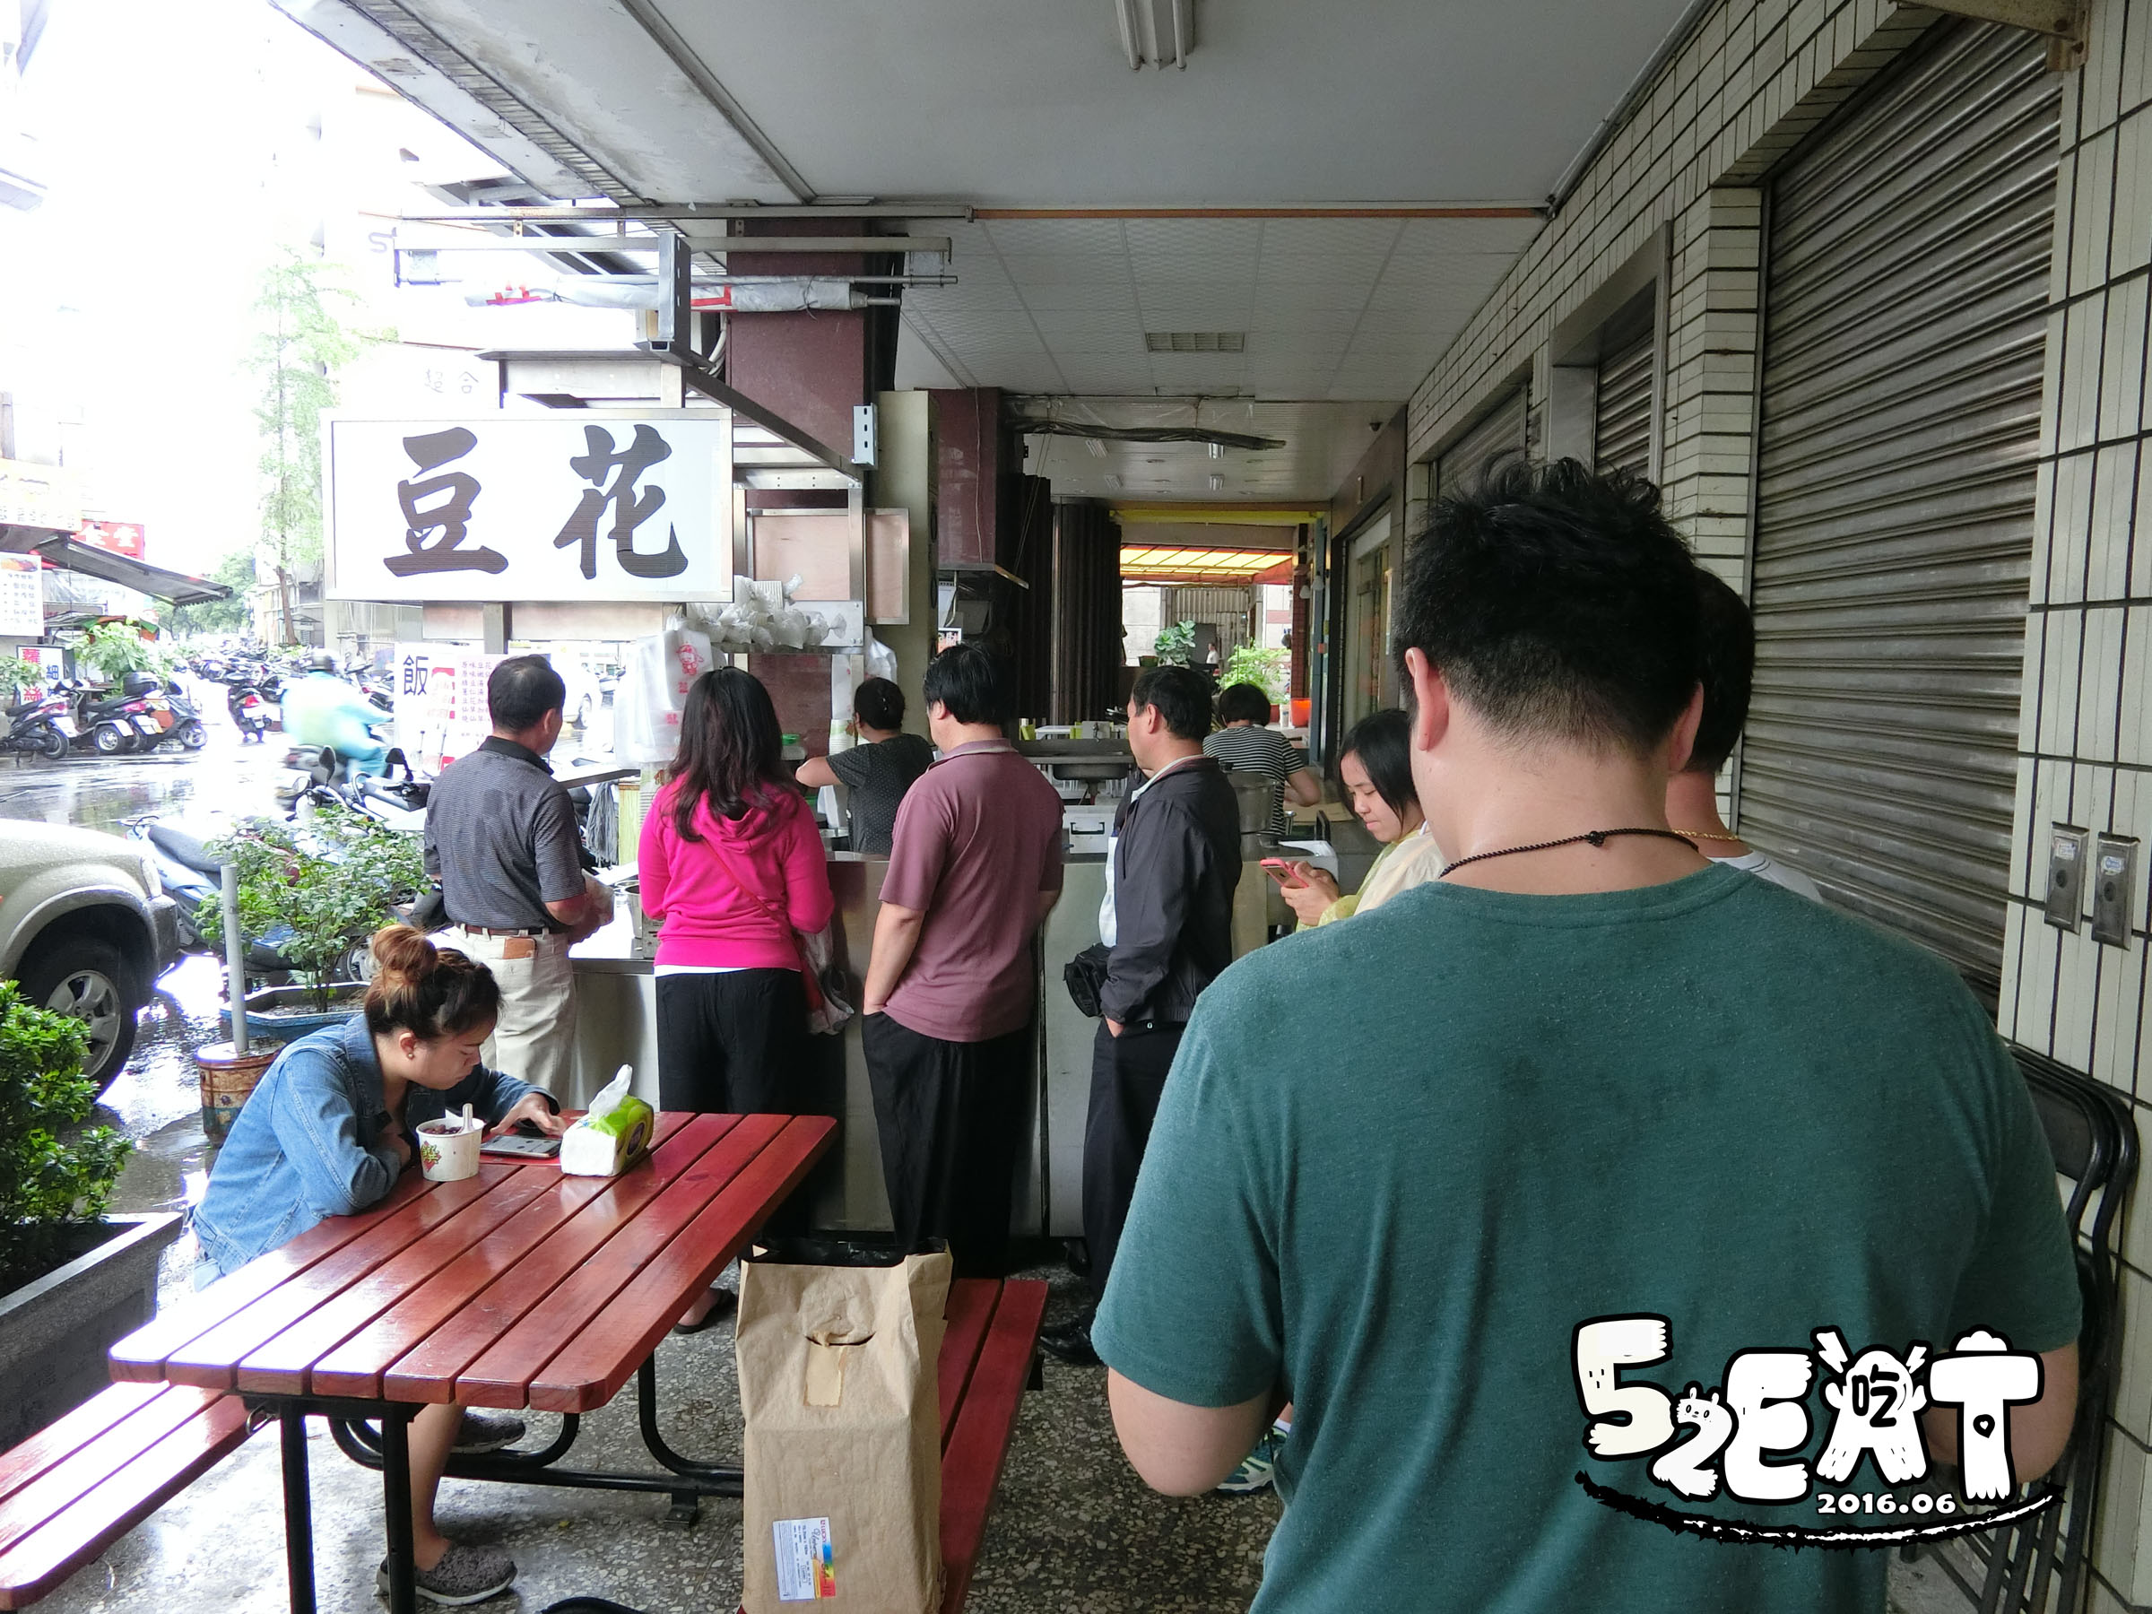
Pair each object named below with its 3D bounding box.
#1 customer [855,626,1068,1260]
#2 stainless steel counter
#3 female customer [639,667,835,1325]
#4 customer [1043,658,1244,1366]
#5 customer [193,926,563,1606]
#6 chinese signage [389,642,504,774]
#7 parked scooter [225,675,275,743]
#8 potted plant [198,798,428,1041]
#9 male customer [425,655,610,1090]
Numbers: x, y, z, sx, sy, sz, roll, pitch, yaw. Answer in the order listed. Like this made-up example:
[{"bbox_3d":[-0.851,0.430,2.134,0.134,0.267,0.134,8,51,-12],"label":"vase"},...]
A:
[{"bbox_3d":[-0.269,0.453,3.792,0.490,1.690,0.330,-2,6,-25],"label":"customer"},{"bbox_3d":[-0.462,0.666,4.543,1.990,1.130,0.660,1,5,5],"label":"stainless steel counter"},{"bbox_3d":[-0.833,0.481,3.804,0.470,1.620,0.320,0,5,-5],"label":"female customer"},{"bbox_3d":[0.166,0.487,3.625,0.390,1.660,0.460,4,6,32],"label":"customer"},{"bbox_3d":[-1.196,0.777,2.895,0.720,1.180,0.500,1,5,5],"label":"customer"},{"bbox_3d":[-2.640,-0.399,6.550,0.531,0.595,0.040,1,5,5],"label":"chinese signage"},{"bbox_3d":[-13.027,-1.550,24.500,0.700,1.100,1.750,-4,7,-40],"label":"parked scooter"},{"bbox_3d":[-2.828,0.566,5.794,0.760,1.060,0.600,1,5,5],"label":"potted plant"},{"bbox_3d":[-1.474,0.425,4.079,0.500,1.670,0.340,2,5,10],"label":"male customer"}]

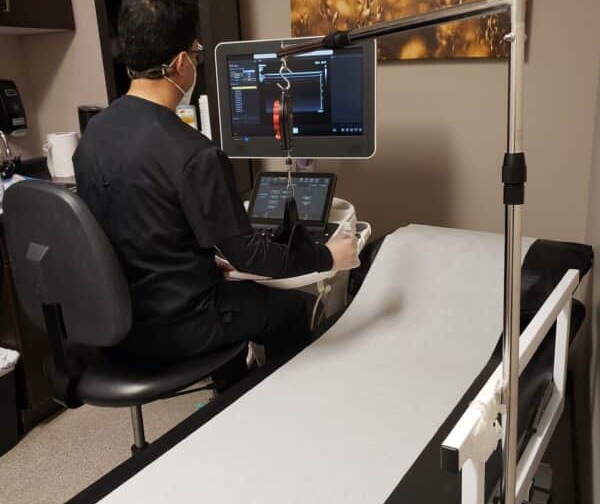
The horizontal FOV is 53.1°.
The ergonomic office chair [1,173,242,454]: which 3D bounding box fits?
[{"bbox_3d":[-0.488,0.310,1.757,0.580,1.100,0.580,10,21,36],"label":"ergonomic office chair"}]

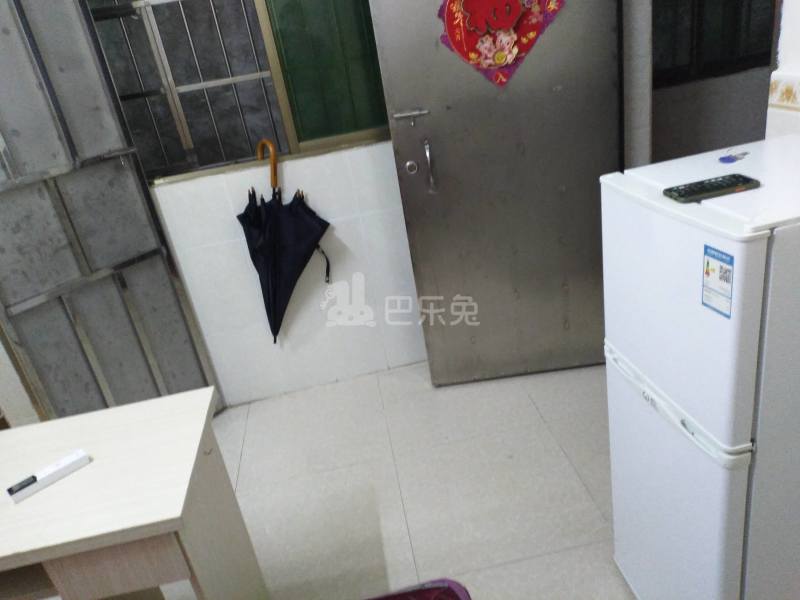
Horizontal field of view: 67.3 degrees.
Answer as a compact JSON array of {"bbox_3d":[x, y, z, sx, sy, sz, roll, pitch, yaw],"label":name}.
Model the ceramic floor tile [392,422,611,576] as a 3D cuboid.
[{"bbox_3d":[0.310,0.653,2.035,0.600,0.010,0.600,-12,24,-4],"label":"ceramic floor tile"}]

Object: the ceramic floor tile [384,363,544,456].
[{"bbox_3d":[0.225,0.420,2.581,0.600,0.010,0.600,-12,24,-4],"label":"ceramic floor tile"}]

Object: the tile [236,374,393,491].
[{"bbox_3d":[-0.361,0.544,2.544,0.600,0.010,0.600,-12,24,-4],"label":"tile"}]

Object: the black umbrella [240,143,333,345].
[{"bbox_3d":[-0.475,-0.190,2.470,0.370,0.880,0.190,1,22,-9],"label":"black umbrella"}]

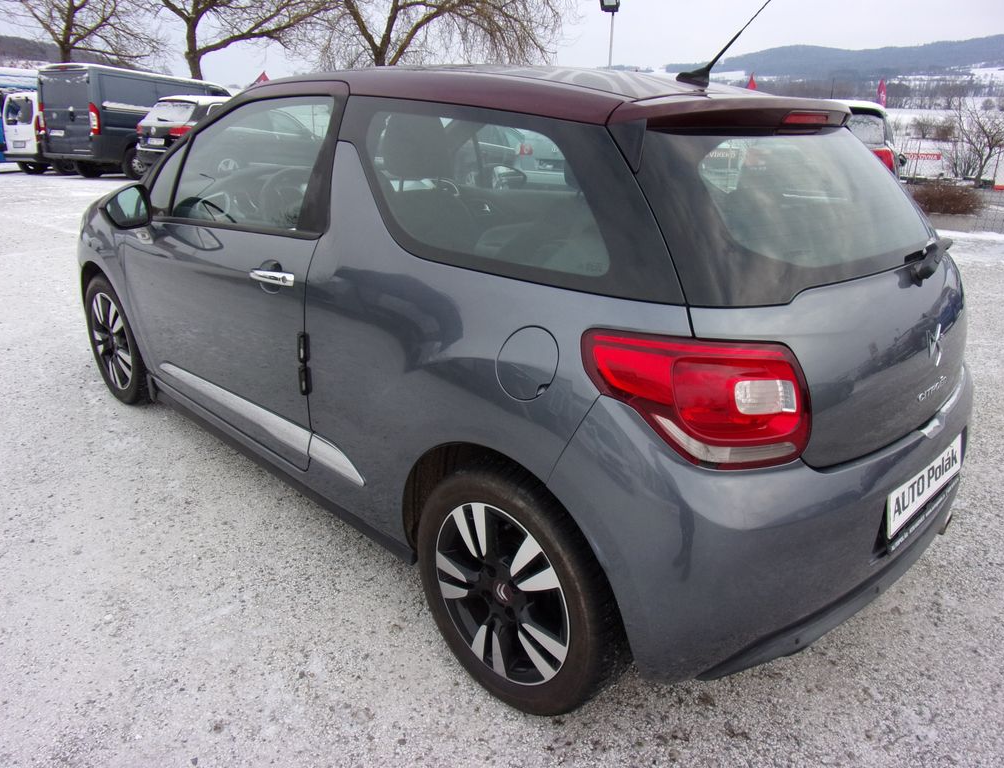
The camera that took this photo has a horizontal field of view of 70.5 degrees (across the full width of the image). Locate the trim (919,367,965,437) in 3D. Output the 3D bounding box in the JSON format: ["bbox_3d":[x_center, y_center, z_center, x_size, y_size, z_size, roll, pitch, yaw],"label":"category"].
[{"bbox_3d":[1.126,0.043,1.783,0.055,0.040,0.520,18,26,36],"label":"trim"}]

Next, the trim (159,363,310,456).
[{"bbox_3d":[-0.986,0.036,2.527,1.145,0.088,0.035,18,25,42],"label":"trim"}]

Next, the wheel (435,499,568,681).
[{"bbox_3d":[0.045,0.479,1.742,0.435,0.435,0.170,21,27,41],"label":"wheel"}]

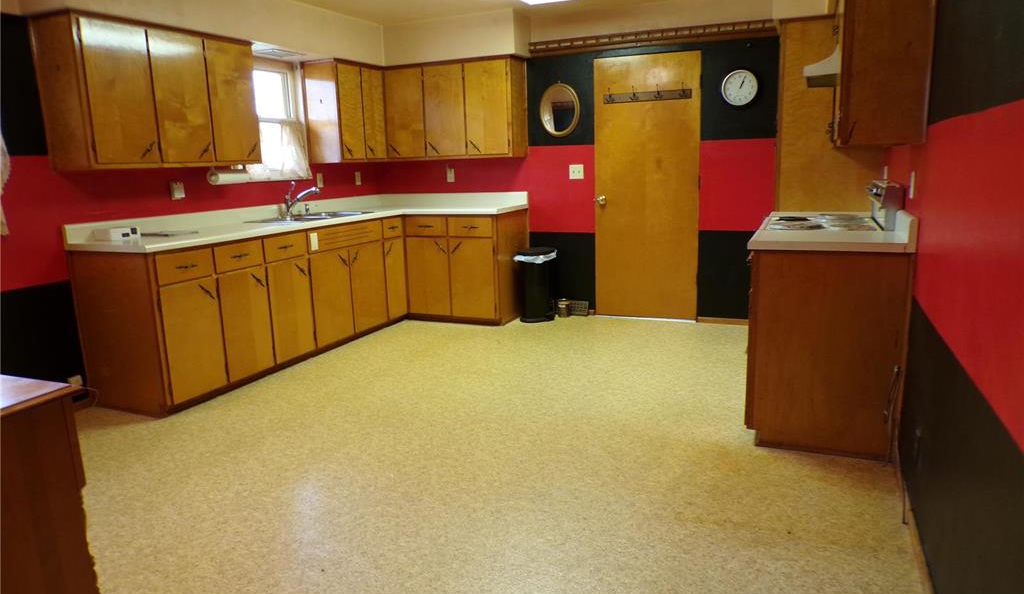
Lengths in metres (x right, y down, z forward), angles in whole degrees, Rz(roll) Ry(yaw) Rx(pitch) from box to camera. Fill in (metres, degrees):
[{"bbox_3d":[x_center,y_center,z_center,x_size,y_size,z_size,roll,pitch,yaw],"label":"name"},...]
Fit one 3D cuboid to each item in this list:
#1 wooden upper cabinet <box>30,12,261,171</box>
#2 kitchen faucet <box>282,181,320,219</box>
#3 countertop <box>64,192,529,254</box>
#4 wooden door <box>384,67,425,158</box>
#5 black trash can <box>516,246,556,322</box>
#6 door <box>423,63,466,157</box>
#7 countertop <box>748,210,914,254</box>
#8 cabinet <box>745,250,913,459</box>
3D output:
[{"bbox_3d":[-2.053,-1.151,4.164,0.319,0.764,1.227,3,12,23],"label":"wooden upper cabinet"},{"bbox_3d":[-1.564,-0.703,5.201,0.269,0.249,0.089,-1,11,4],"label":"kitchen faucet"},{"bbox_3d":[-1.139,-0.564,4.907,1.461,0.134,3.043,3,12,23],"label":"countertop"},{"bbox_3d":[-0.880,-1.517,5.889,0.354,0.718,0.022,3,12,23],"label":"wooden door"},{"bbox_3d":[0.202,-0.099,5.782,0.308,0.577,0.308,3,12,23],"label":"black trash can"},{"bbox_3d":[-0.537,-1.501,5.746,0.354,0.713,0.022,3,12,23],"label":"door"},{"bbox_3d":[1.591,-0.394,3.567,0.625,0.141,1.513,3,12,23],"label":"countertop"},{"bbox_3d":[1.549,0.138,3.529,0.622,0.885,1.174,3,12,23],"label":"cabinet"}]

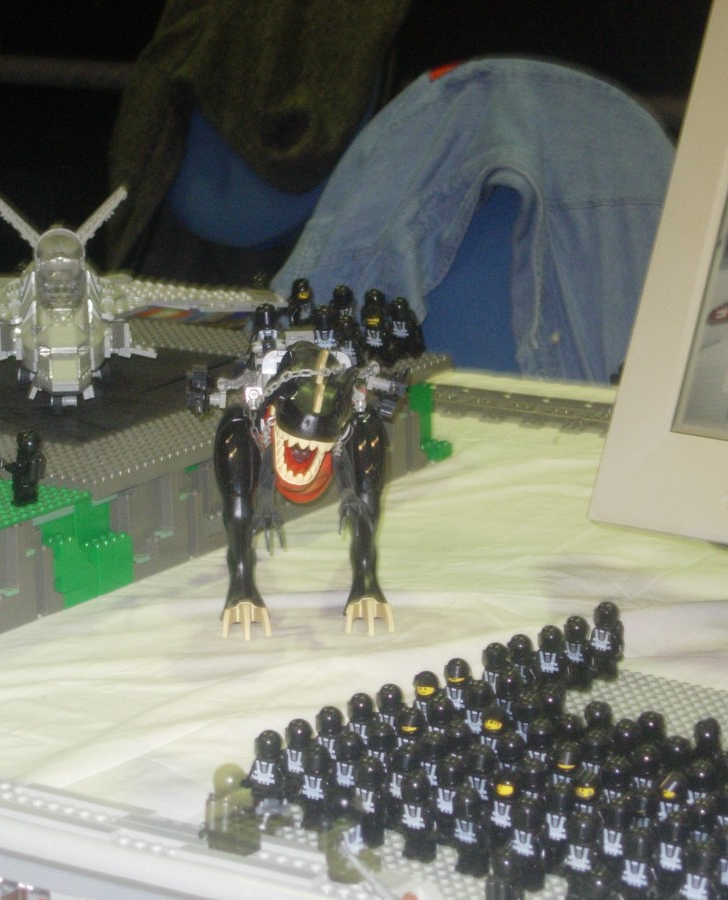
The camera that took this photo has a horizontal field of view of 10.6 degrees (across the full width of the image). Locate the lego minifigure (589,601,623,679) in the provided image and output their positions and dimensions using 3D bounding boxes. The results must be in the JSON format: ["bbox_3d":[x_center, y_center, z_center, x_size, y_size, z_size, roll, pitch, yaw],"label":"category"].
[{"bbox_3d":[0.133,0.104,2.146,0.024,0.042,0.014,10,18,38],"label":"lego minifigure"}]

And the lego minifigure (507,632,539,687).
[{"bbox_3d":[0.084,0.118,2.095,0.024,0.042,0.014,10,18,38],"label":"lego minifigure"}]

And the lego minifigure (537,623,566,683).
[{"bbox_3d":[0.101,0.114,2.108,0.024,0.042,0.014,10,18,38],"label":"lego minifigure"}]

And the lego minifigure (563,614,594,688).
[{"bbox_3d":[0.116,0.110,2.125,0.024,0.042,0.014,10,18,38],"label":"lego minifigure"}]

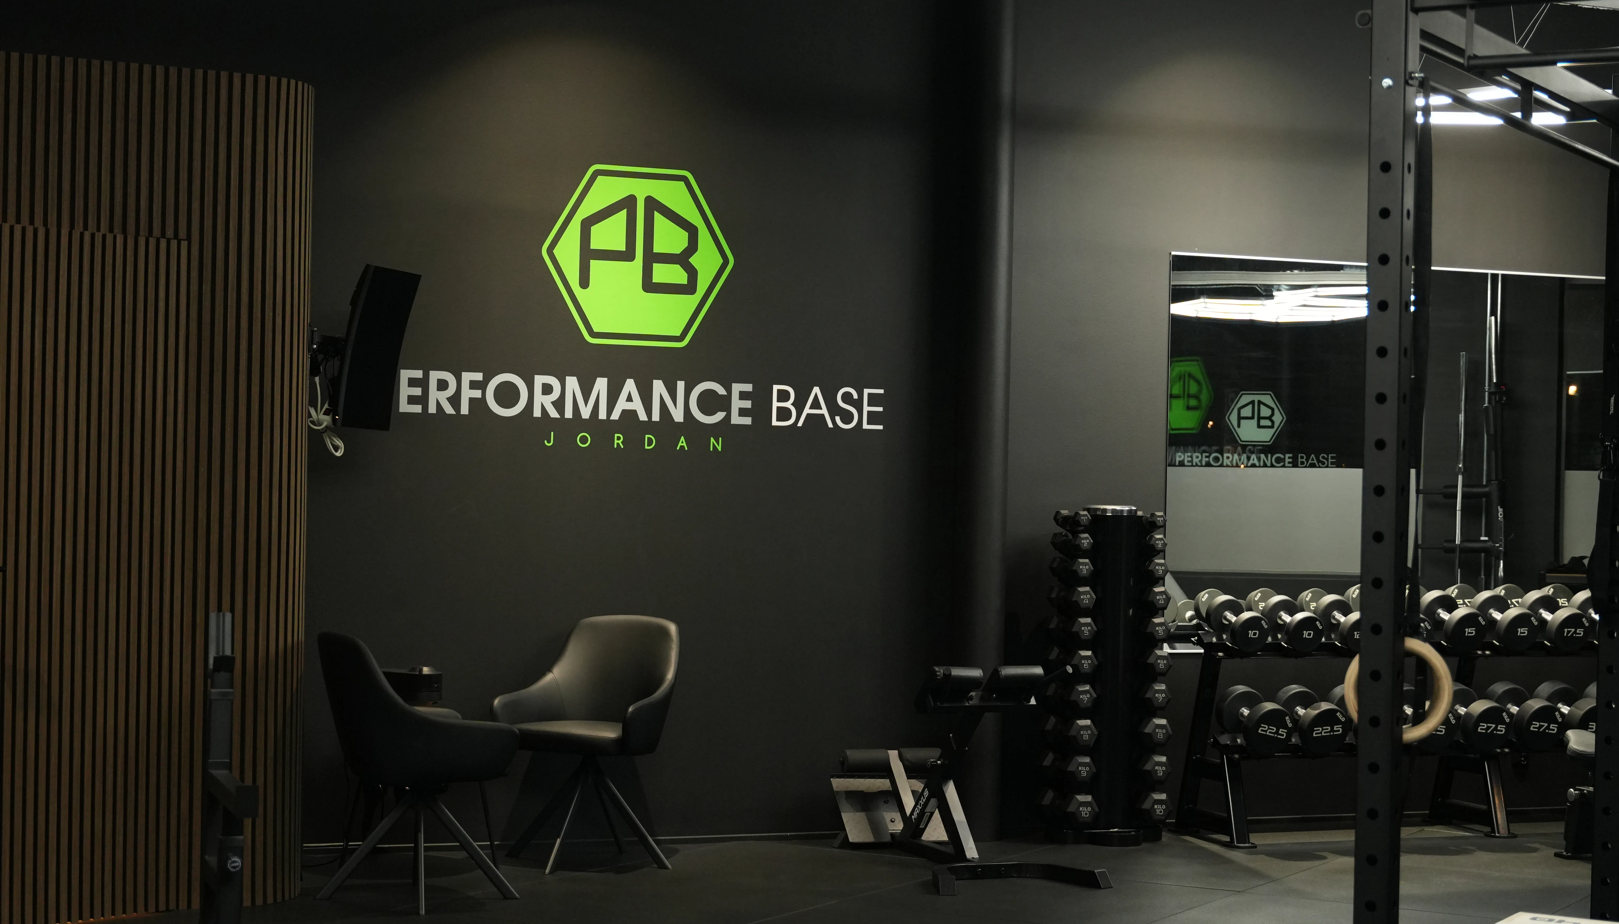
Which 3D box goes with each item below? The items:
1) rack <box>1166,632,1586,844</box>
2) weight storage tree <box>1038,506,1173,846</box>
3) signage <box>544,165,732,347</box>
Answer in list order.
[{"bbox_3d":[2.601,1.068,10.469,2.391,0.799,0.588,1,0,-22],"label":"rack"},{"bbox_3d":[1.118,0.805,9.978,0.451,1.264,0.431,1,0,-22],"label":"weight storage tree"},{"bbox_3d":[-0.625,-0.749,9.527,0.742,0.655,0.020,1,0,-22],"label":"signage"}]

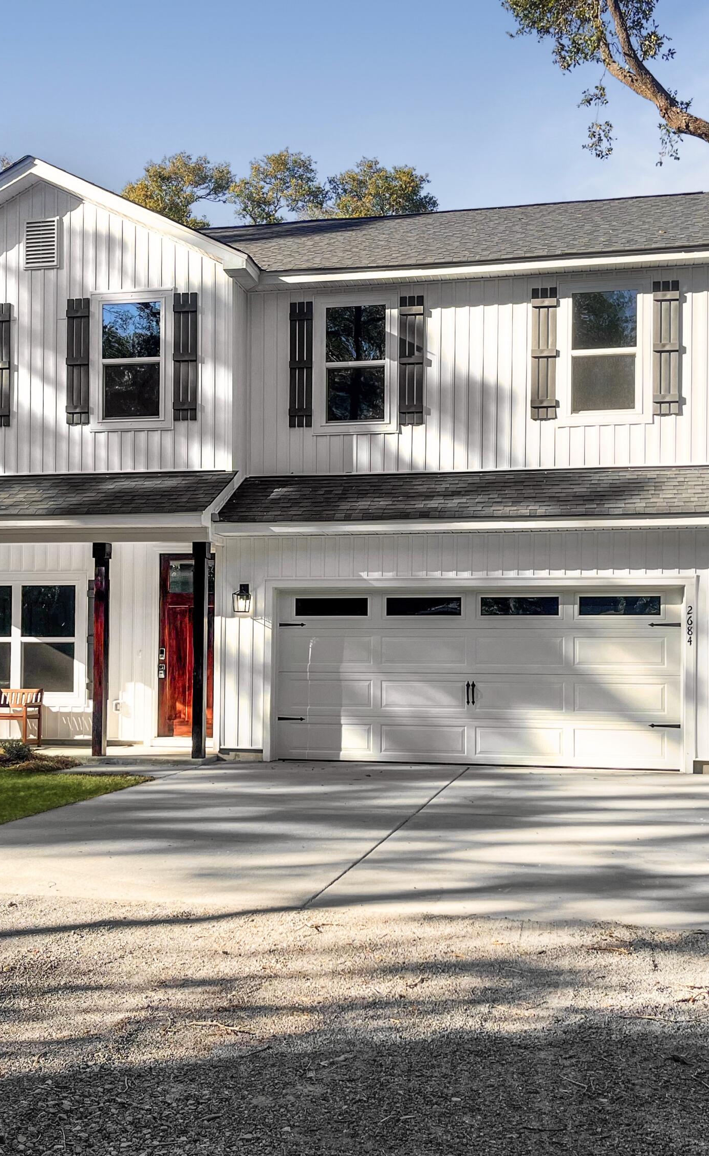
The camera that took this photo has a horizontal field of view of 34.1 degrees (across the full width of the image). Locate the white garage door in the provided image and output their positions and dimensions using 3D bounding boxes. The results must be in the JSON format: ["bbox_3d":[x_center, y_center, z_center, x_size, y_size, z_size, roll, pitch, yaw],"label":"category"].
[{"bbox_3d":[1.442,1.196,14.064,4.880,2.155,0.080,0,-2,12],"label":"white garage door"}]

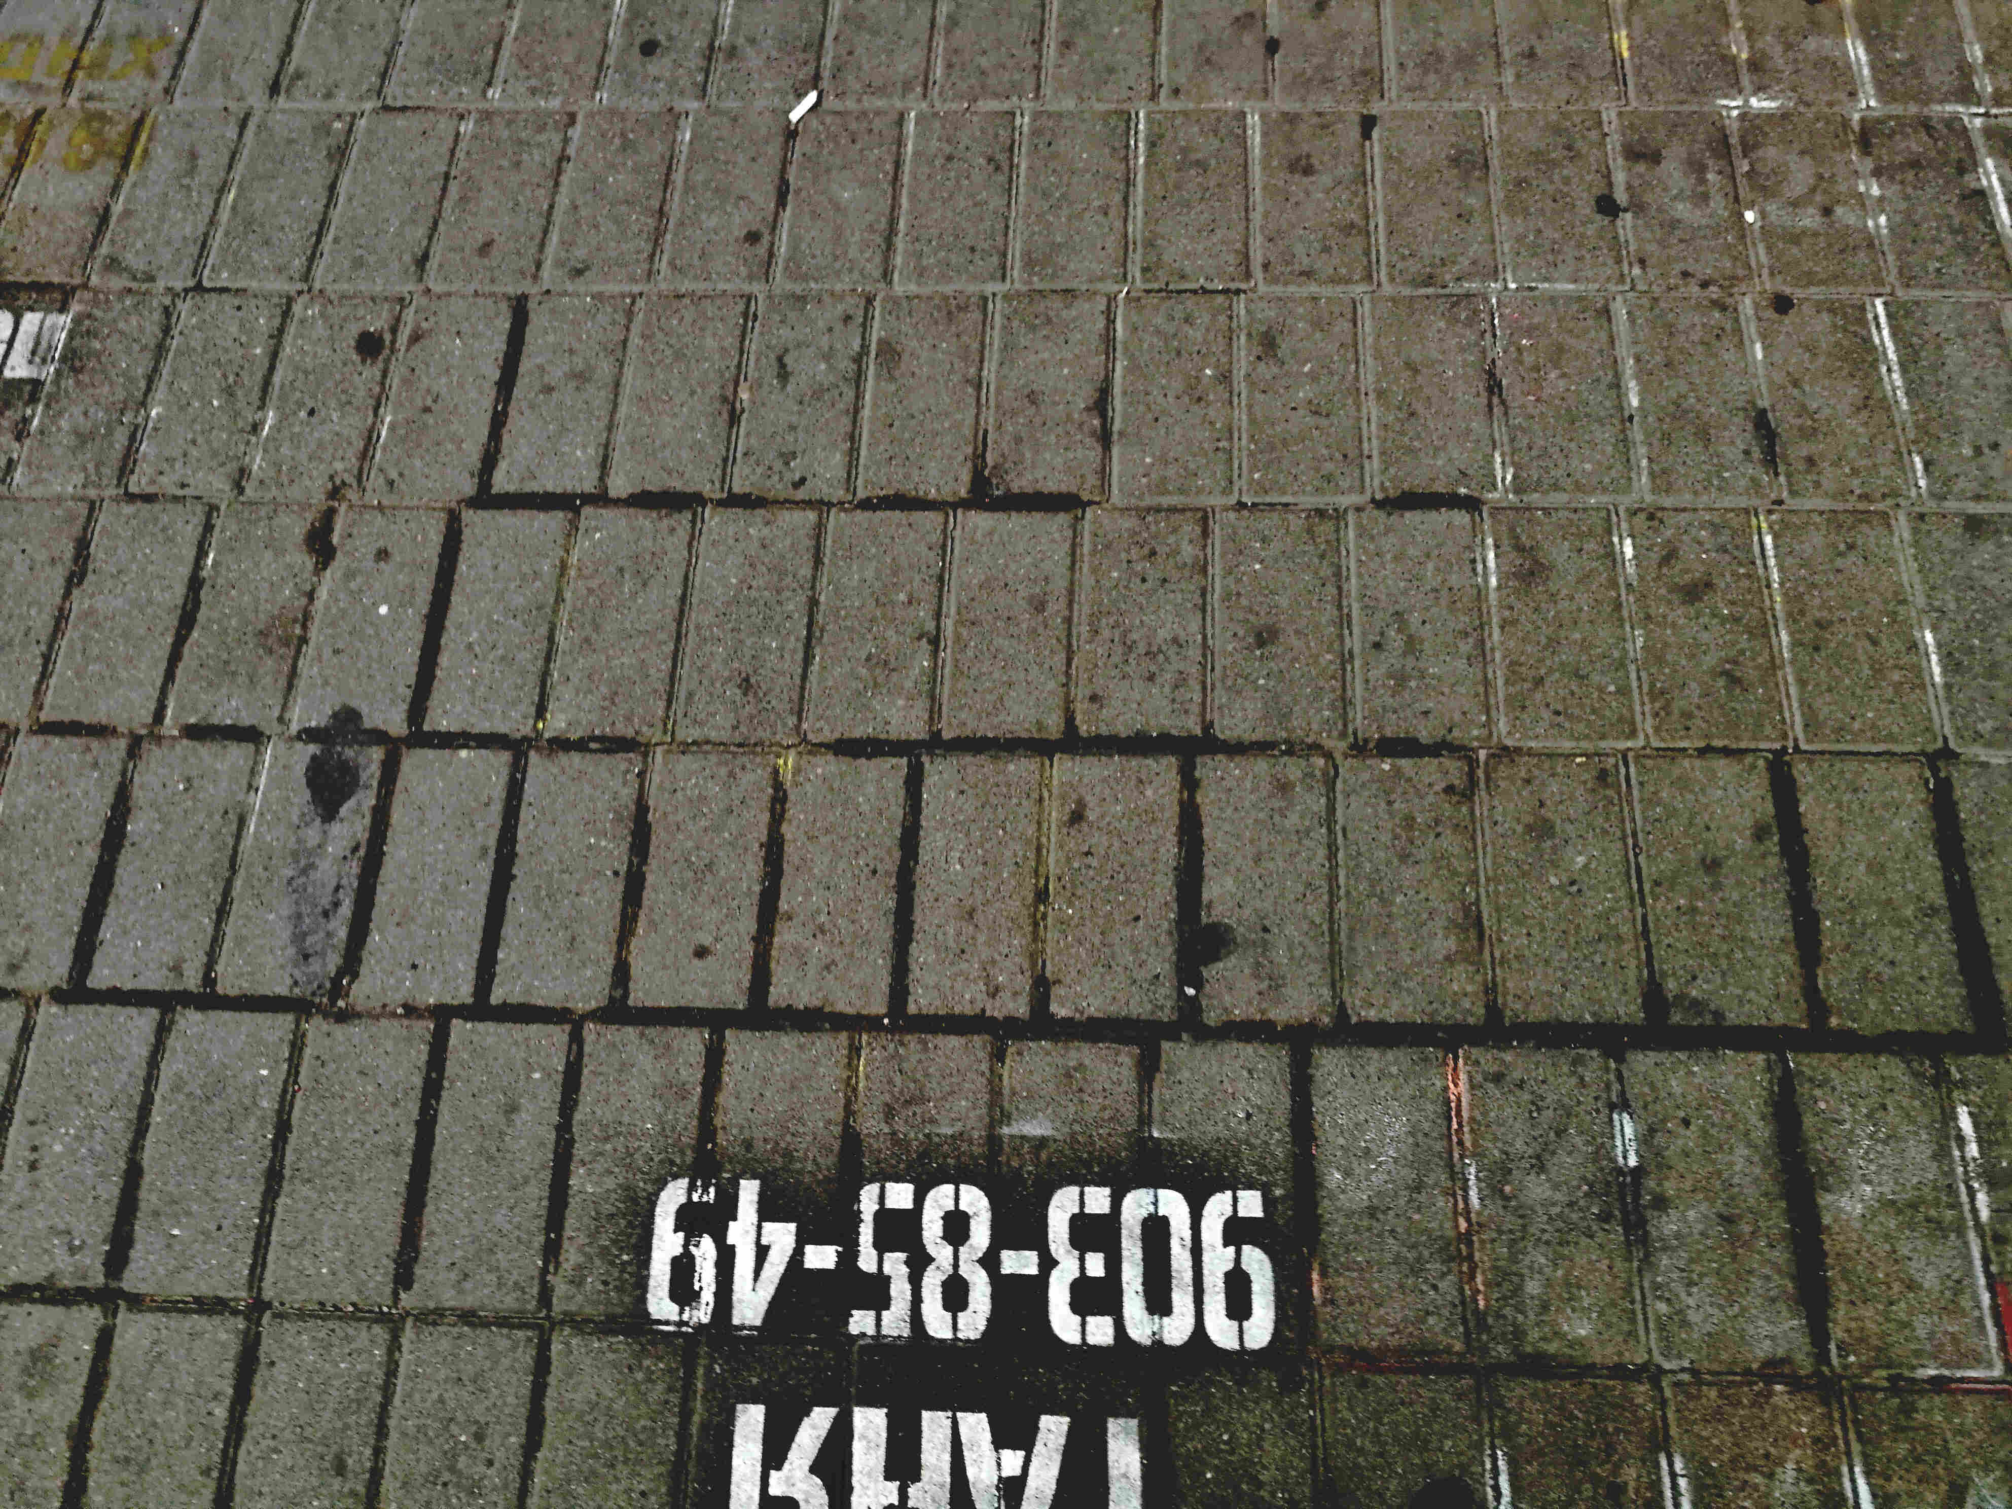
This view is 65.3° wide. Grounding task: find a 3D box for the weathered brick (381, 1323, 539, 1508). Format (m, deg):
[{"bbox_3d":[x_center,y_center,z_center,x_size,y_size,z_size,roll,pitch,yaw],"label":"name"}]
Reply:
[{"bbox_3d":[-0.370,0.498,1.079,0.099,0.060,0.200,1,69,4],"label":"weathered brick"}]

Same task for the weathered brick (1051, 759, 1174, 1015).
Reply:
[{"bbox_3d":[0.084,0.107,1.205,0.099,0.060,0.200,1,69,4],"label":"weathered brick"}]

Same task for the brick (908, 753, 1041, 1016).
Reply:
[{"bbox_3d":[-0.017,0.101,1.160,0.098,0.060,0.199,0,69,6],"label":"brick"}]

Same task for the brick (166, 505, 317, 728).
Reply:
[{"bbox_3d":[-0.611,-0.103,1.300,0.097,0.060,0.198,1,68,5],"label":"brick"}]

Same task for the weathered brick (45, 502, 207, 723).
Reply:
[{"bbox_3d":[-0.730,-0.108,1.337,0.099,0.060,0.200,1,69,4],"label":"weathered brick"}]

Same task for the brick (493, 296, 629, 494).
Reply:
[{"bbox_3d":[-0.377,-0.296,1.360,0.097,0.060,0.198,1,68,5],"label":"brick"}]

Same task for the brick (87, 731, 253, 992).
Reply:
[{"bbox_3d":[-0.646,0.094,1.253,0.099,0.060,0.200,0,69,3],"label":"brick"}]

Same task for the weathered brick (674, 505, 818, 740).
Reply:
[{"bbox_3d":[-0.205,-0.097,1.302,0.099,0.060,0.200,1,69,4],"label":"weathered brick"}]

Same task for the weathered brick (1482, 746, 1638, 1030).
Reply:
[{"bbox_3d":[0.396,0.103,1.140,0.097,0.060,0.198,1,68,5],"label":"weathered brick"}]

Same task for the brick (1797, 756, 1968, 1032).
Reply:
[{"bbox_3d":[0.638,0.110,1.172,0.099,0.060,0.200,1,69,4],"label":"brick"}]

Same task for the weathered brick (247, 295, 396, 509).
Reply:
[{"bbox_3d":[-0.582,-0.297,1.376,0.097,0.060,0.198,1,68,5],"label":"weathered brick"}]

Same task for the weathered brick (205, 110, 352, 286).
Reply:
[{"bbox_3d":[-0.648,-0.490,1.436,0.098,0.060,0.199,1,68,4],"label":"weathered brick"}]

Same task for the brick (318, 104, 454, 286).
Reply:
[{"bbox_3d":[-0.546,-0.488,1.430,0.098,0.060,0.199,2,68,5],"label":"brick"}]

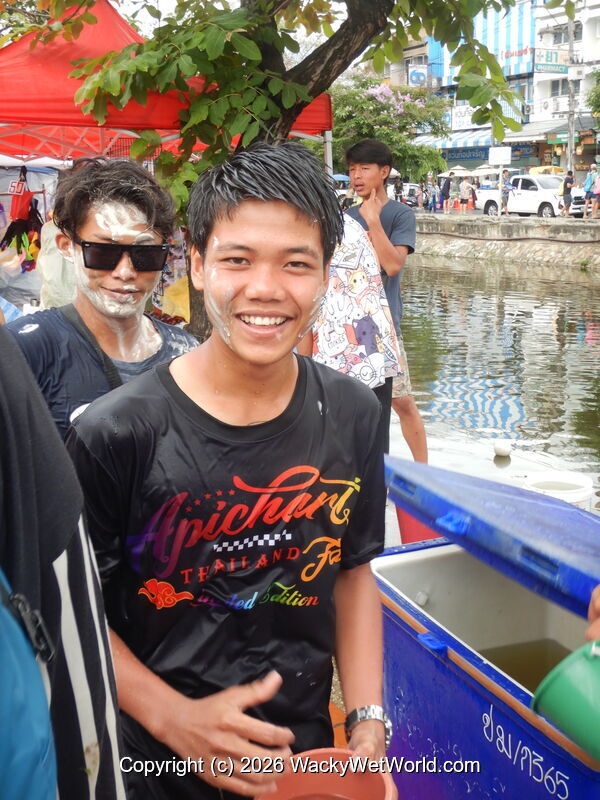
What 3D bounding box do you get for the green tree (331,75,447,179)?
[{"bbox_3d":[4.152,-12.892,51.682,6.800,7.000,6.500,0,11,0],"label":"green tree"}]

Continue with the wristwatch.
[{"bbox_3d":[0.092,0.437,1.340,0.062,0.060,0.036,0,49,-7],"label":"wristwatch"}]

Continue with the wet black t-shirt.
[{"bbox_3d":[-0.090,0.270,1.330,0.440,0.620,0.250,-5,17,-21],"label":"wet black t-shirt"}]

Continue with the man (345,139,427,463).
[{"bbox_3d":[0.366,-0.308,4.585,0.470,1.690,0.370,9,14,38],"label":"man"}]

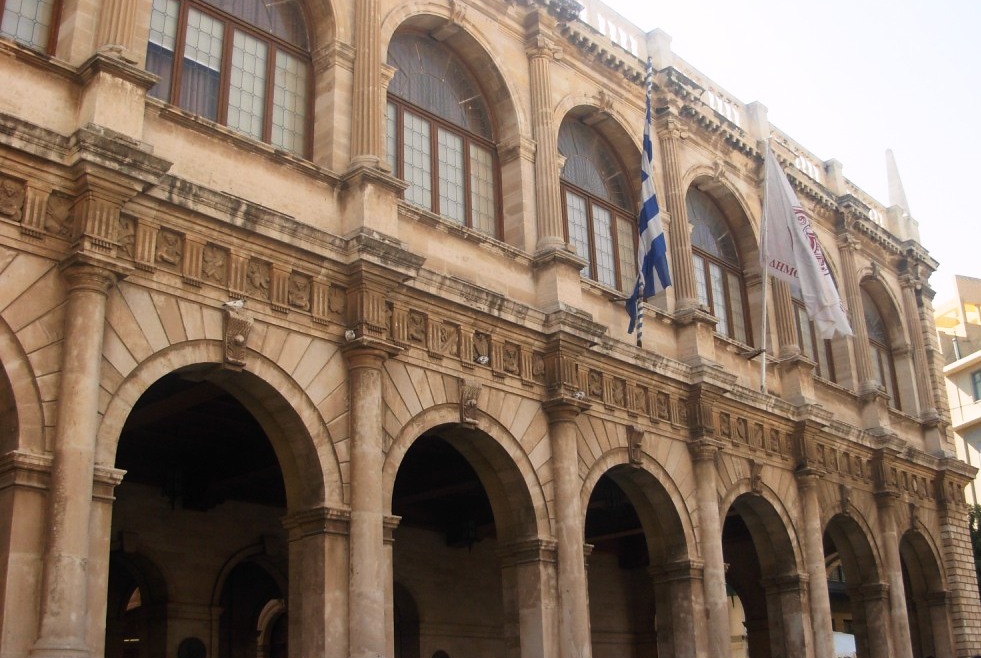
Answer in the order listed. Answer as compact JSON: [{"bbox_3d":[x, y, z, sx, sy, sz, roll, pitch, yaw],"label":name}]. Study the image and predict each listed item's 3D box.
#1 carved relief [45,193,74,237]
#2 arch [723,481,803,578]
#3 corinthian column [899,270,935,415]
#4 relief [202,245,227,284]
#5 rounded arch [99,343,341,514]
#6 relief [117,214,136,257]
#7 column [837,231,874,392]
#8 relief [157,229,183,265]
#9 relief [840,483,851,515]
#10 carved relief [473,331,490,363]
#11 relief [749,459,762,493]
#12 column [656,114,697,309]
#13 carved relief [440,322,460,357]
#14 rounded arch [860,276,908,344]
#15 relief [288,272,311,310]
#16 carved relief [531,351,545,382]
[{"bbox_3d":[-4.293,-1.132,10.820,0.081,0.455,0.303,-21,-28,40],"label":"carved relief"},{"bbox_3d":[4.555,3.537,19.427,0.629,1.591,3.182,-21,-28,40],"label":"arch"},{"bbox_3d":[11.793,0.505,29.802,0.500,4.280,0.620,-21,-28,40],"label":"corinthian column"},{"bbox_3d":[-3.345,-0.782,13.067,0.090,0.452,0.360,-21,-28,40],"label":"relief"},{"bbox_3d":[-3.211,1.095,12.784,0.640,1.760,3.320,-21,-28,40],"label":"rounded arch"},{"bbox_3d":[-3.935,-1.031,11.461,0.105,0.435,0.300,-21,-28,40],"label":"relief"},{"bbox_3d":[8.690,-0.443,25.280,0.525,3.975,0.563,-21,-28,40],"label":"column"},{"bbox_3d":[-3.769,-0.969,12.658,0.090,0.452,0.360,-21,-28,40],"label":"relief"},{"bbox_3d":[7.481,3.593,22.356,0.206,0.656,0.315,-21,-28,40],"label":"relief"},{"bbox_3d":[-0.136,0.264,16.263,0.090,0.452,0.360,-21,-28,40],"label":"carved relief"},{"bbox_3d":[4.800,2.664,19.472,0.259,0.659,0.289,-21,-28,40],"label":"relief"},{"bbox_3d":[3.538,-2.198,20.163,0.525,3.975,0.563,-2,-21,-1],"label":"column"},{"bbox_3d":[-0.528,0.154,13.897,0.078,0.486,0.344,-21,-28,40],"label":"carved relief"},{"bbox_3d":[9.643,-0.708,27.149,0.600,1.688,3.300,-21,-28,40],"label":"rounded arch"},{"bbox_3d":[-2.253,-0.434,12.863,0.081,0.455,0.303,-21,-28,40],"label":"relief"},{"bbox_3d":[0.729,0.545,16.036,0.105,0.435,0.300,-21,-28,40],"label":"carved relief"}]

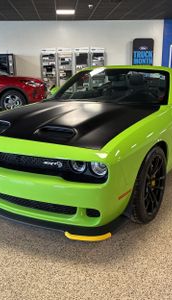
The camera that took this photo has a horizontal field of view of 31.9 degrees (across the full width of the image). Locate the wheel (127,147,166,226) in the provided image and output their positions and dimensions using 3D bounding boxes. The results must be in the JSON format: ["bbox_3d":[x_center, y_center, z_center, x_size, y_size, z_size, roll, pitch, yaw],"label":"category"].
[{"bbox_3d":[0.516,0.283,2.755,0.280,0.720,0.720,7,17,27],"label":"wheel"}]

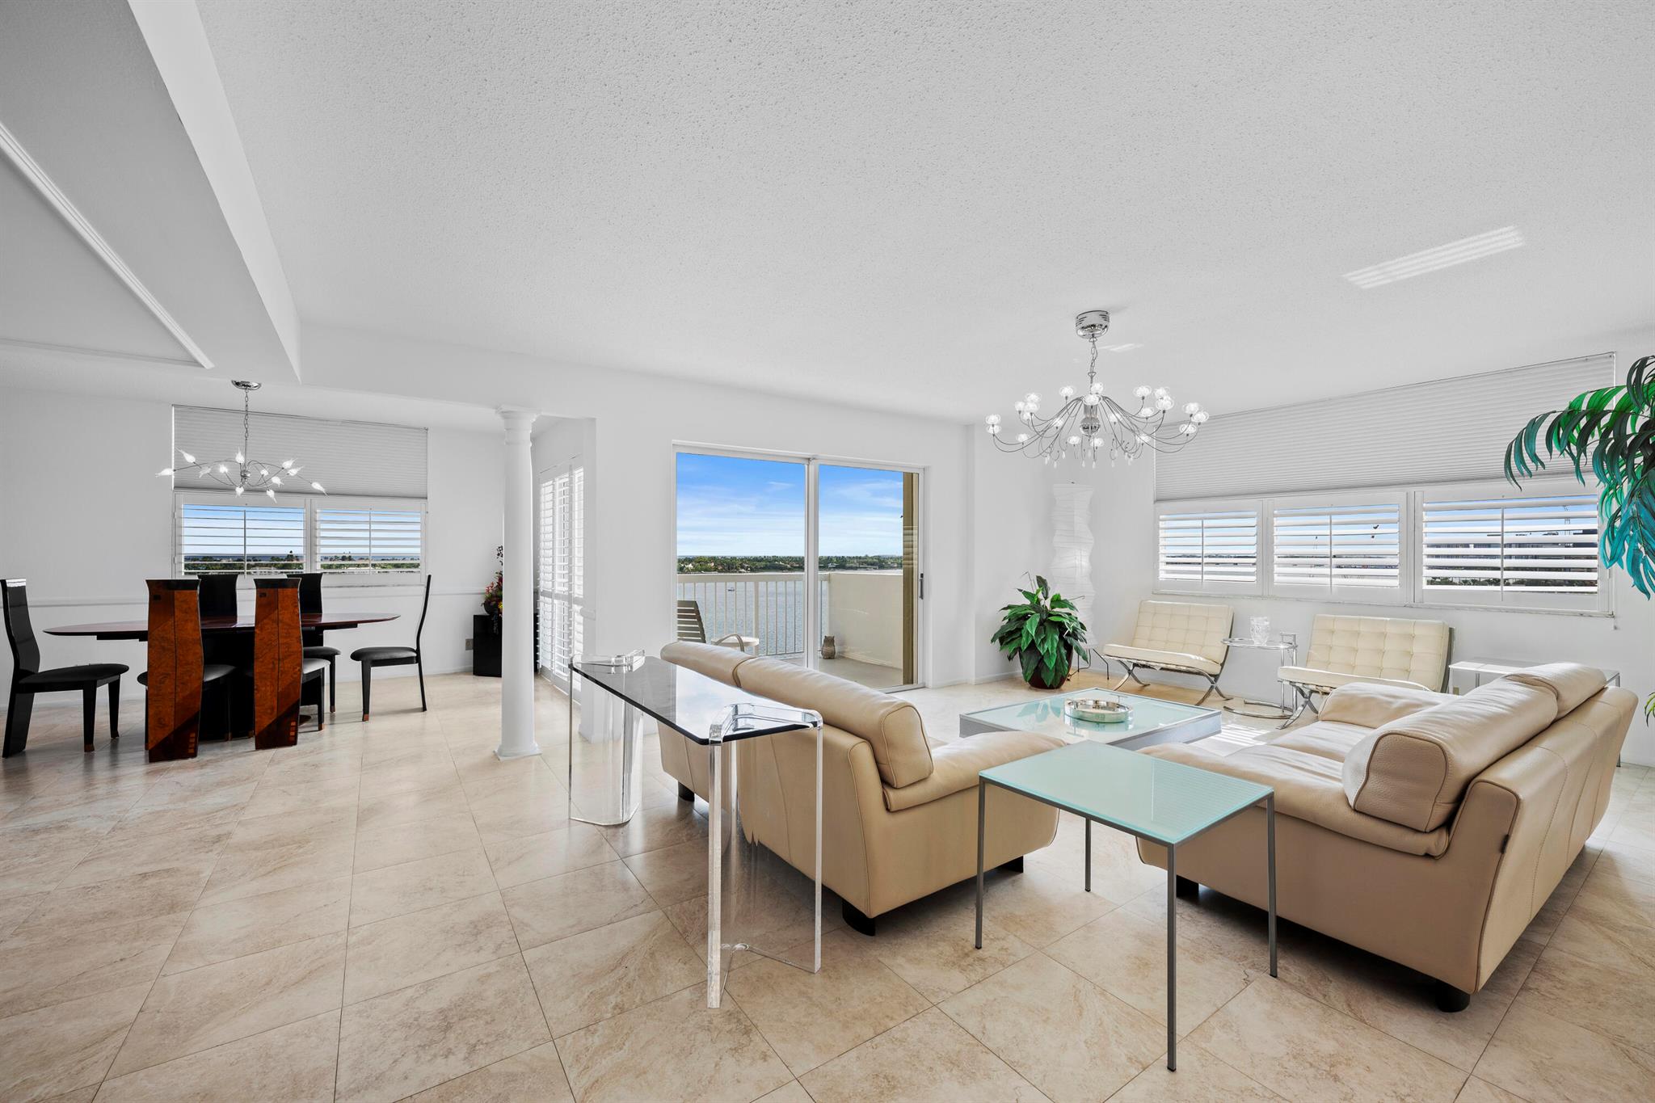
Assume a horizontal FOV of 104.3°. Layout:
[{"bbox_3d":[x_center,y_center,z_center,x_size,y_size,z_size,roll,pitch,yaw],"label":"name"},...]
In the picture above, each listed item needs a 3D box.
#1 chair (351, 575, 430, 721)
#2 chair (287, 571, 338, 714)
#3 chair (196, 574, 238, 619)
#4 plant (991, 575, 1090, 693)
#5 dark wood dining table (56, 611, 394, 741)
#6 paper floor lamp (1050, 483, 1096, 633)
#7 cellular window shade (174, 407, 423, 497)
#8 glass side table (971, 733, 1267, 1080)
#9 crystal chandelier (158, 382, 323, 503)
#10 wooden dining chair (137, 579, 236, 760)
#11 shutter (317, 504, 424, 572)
[{"bbox_3d":[-3.460,0.734,5.109,0.510,1.090,0.460,0,0,-35],"label":"chair"},{"bbox_3d":[-4.077,0.713,4.984,0.460,1.075,0.510,0,0,-35],"label":"chair"},{"bbox_3d":[-4.492,0.711,4.698,0.460,1.075,0.510,0,0,-35],"label":"chair"},{"bbox_3d":[2.060,0.752,6.111,0.860,1.050,0.880,0,0,-35],"label":"plant"},{"bbox_3d":[-4.110,0.873,4.516,1.860,0.750,0.980,0,0,-35],"label":"dark wood dining table"},{"bbox_3d":[2.550,0.305,6.612,0.450,1.960,0.450,0,0,-15],"label":"paper floor lamp"},{"bbox_3d":[-4.839,-0.891,6.049,1.830,0.710,0.060,0,0,-35],"label":"cellular window shade"},{"bbox_3d":[0.912,0.993,1.996,0.615,0.560,0.615,0,0,-35],"label":"glass side table"},{"bbox_3d":[-4.225,-0.807,4.680,0.900,0.870,0.900,0,0,-35],"label":"crystal chandelier"},{"bbox_3d":[-4.127,0.732,4.157,0.460,1.090,0.510,0,0,-32],"label":"wooden dining chair"},{"bbox_3d":[-4.464,-0.124,6.311,0.880,0.690,0.060,0,0,-35],"label":"shutter"}]

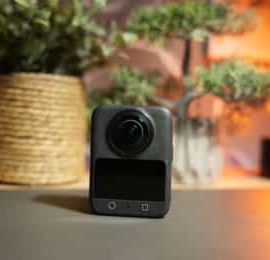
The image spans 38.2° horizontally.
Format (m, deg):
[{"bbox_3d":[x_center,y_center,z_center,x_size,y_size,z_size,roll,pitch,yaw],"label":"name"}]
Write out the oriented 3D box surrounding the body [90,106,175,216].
[{"bbox_3d":[-0.003,0.023,0.294,0.061,0.081,0.036,2,3,9],"label":"body"}]

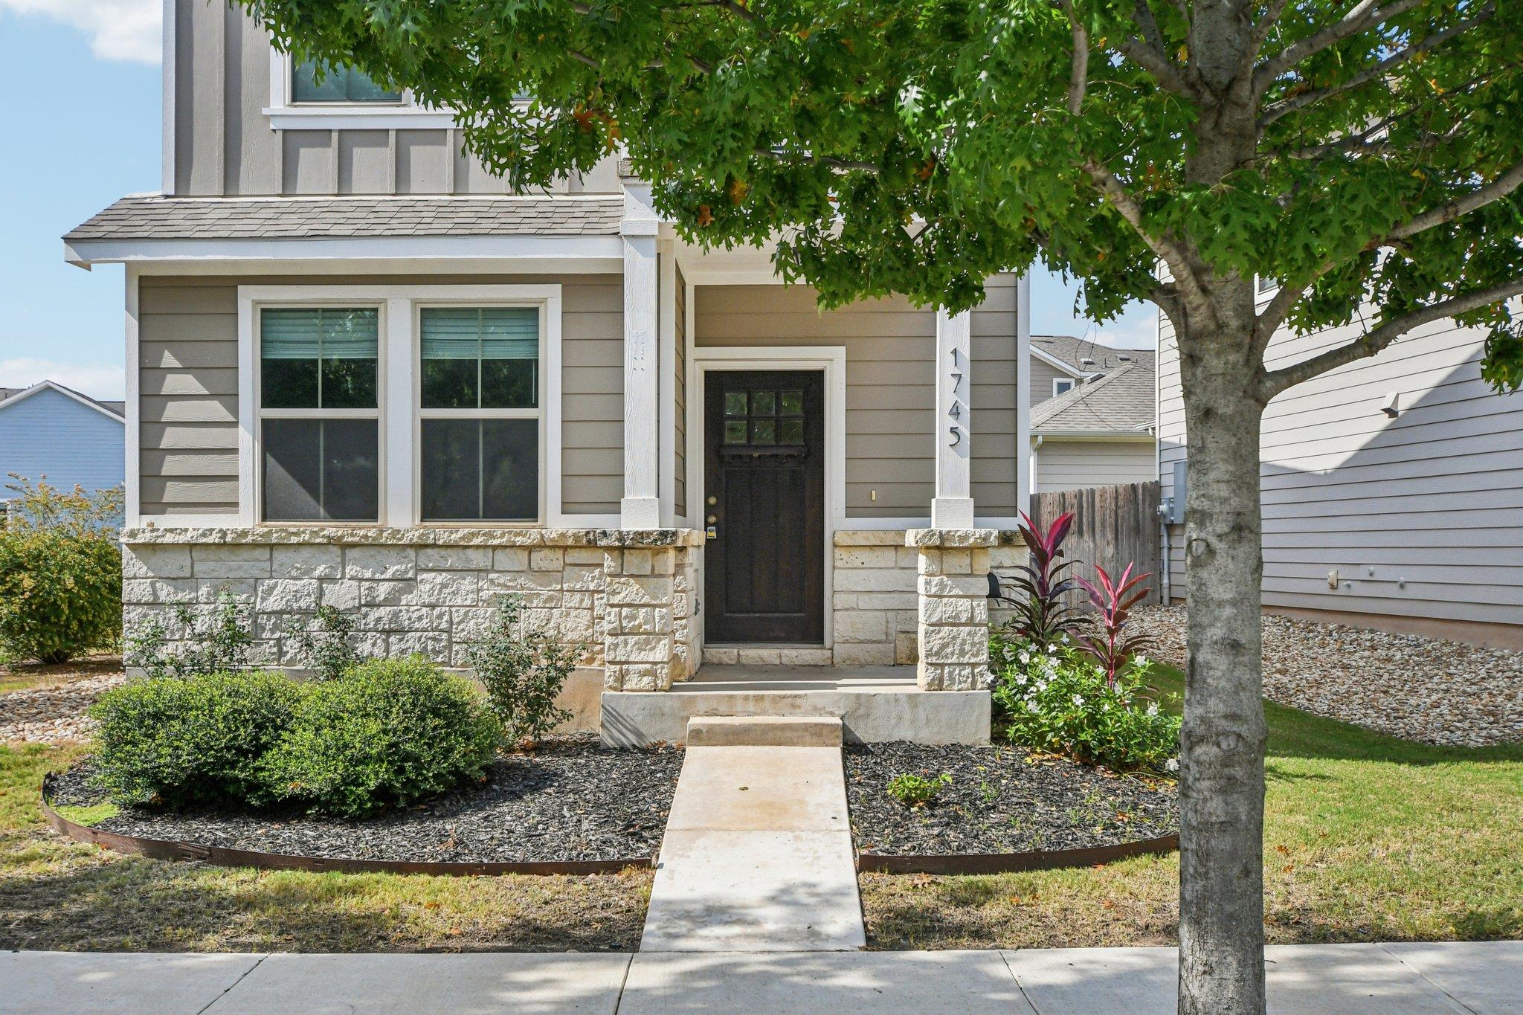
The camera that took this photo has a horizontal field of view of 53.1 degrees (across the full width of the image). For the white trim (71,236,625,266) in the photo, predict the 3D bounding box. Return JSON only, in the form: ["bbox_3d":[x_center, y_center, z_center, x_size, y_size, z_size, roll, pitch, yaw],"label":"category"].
[{"bbox_3d":[-2.671,-1.651,9.780,3.600,0.160,0.050,0,-1,1],"label":"white trim"}]

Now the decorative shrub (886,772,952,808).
[{"bbox_3d":[0.844,1.510,8.150,0.360,0.180,0.310,0,-1,1],"label":"decorative shrub"}]

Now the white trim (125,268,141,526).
[{"bbox_3d":[-4.141,-0.727,10.050,0.098,1.707,0.061,0,-1,0],"label":"white trim"}]

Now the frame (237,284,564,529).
[{"bbox_3d":[-2.381,-0.664,10.060,2.136,1.603,0.101,0,-1,0],"label":"frame"}]

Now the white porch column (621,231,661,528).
[{"bbox_3d":[-0.743,-0.778,9.363,0.212,1.818,0.212,0,-1,0],"label":"white porch column"}]

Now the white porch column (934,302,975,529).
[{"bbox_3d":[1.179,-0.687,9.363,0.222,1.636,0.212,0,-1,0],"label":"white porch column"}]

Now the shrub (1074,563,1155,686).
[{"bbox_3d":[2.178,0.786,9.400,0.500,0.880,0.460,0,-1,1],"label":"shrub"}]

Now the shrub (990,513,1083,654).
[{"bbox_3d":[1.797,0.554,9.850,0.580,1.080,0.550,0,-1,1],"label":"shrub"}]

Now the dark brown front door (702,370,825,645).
[{"bbox_3d":[0.022,0.000,11.383,0.899,2.040,0.061,0,-1,0],"label":"dark brown front door"}]

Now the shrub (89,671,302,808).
[{"bbox_3d":[-3.244,1.334,8.750,1.270,0.740,1.150,0,-1,1],"label":"shrub"}]

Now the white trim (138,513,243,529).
[{"bbox_3d":[-3.787,0.091,10.120,0.700,0.097,0.030,0,-1,1],"label":"white trim"}]

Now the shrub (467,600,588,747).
[{"bbox_3d":[-1.460,1.010,9.444,0.707,0.889,0.657,0,-1,0],"label":"shrub"}]

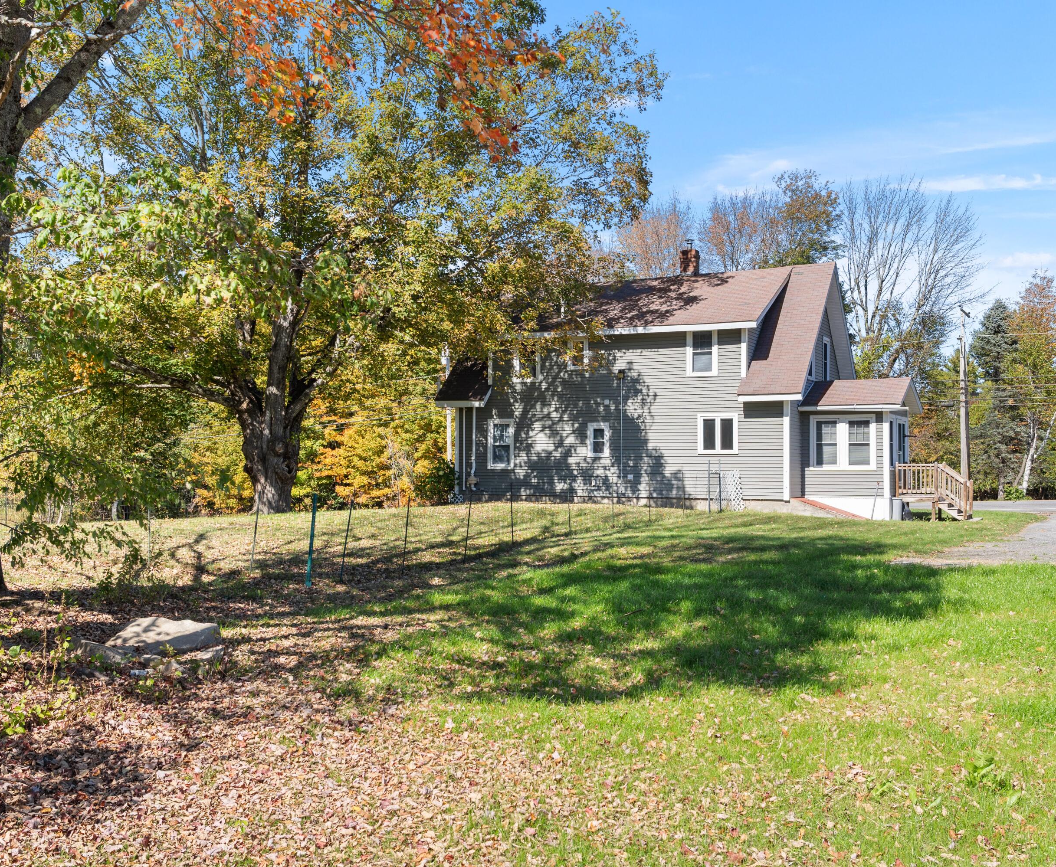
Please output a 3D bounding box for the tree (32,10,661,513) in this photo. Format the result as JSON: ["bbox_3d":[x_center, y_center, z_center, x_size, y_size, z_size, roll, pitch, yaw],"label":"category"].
[{"bbox_3d":[-5.300,-5.000,30.200,17.800,14.600,16.000,0,0,0],"label":"tree"}]

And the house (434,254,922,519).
[{"bbox_3d":[5.200,-1.450,35.850,14.650,7.700,7.750,0,0,29],"label":"house"}]

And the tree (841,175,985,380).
[{"bbox_3d":[19.300,-4.800,54.500,8.000,16.200,8.000,0,0,0],"label":"tree"}]

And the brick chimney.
[{"bbox_3d":[5.330,-5.800,35.900,0.530,1.080,0.470,0,0,29],"label":"brick chimney"}]

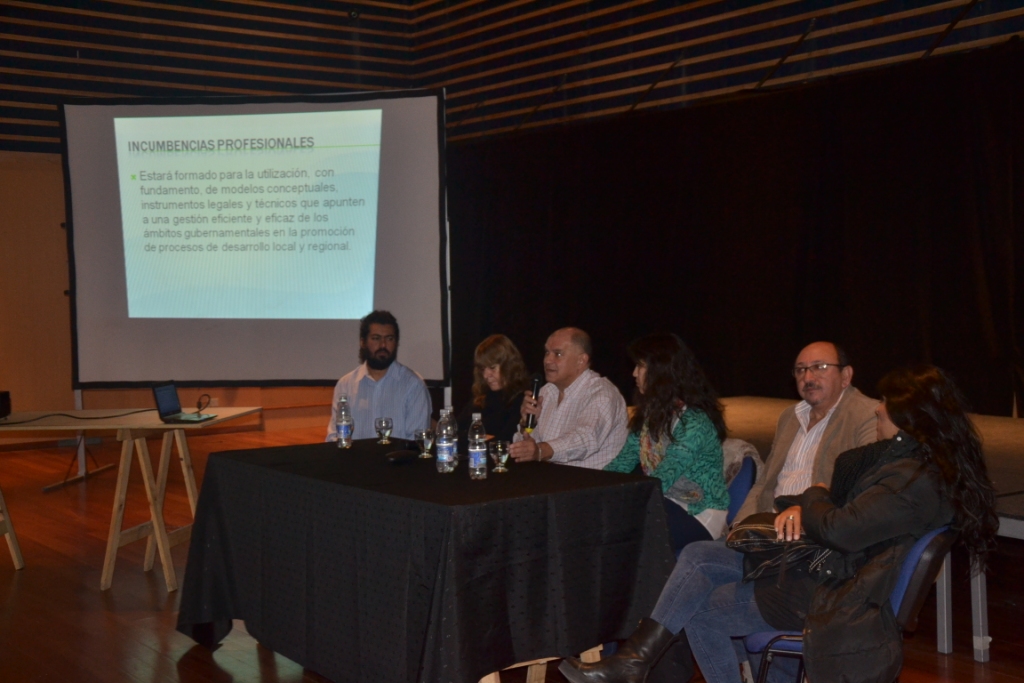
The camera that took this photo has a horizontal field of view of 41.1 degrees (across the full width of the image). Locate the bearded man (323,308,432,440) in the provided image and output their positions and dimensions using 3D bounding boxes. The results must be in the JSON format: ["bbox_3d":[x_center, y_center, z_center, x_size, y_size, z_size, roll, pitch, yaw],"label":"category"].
[{"bbox_3d":[-0.644,0.521,6.030,0.530,1.299,0.700,1,3,20],"label":"bearded man"}]

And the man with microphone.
[{"bbox_3d":[0.118,0.578,5.277,0.760,1.250,0.570,-2,3,-39],"label":"man with microphone"}]

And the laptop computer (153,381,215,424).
[{"bbox_3d":[-1.608,0.297,6.730,0.230,0.192,0.275,0,3,7],"label":"laptop computer"}]

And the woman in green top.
[{"bbox_3d":[0.459,0.599,4.854,0.780,1.244,0.510,-2,3,-35],"label":"woman in green top"}]

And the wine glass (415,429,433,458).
[{"bbox_3d":[-0.339,0.399,5.337,0.074,0.107,0.074,0,3,0],"label":"wine glass"}]

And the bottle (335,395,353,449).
[{"bbox_3d":[-0.698,0.330,5.662,0.064,0.218,0.064,0,3,0],"label":"bottle"}]

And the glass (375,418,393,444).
[{"bbox_3d":[-0.542,0.377,5.795,0.073,0.108,0.073,0,3,0],"label":"glass"}]

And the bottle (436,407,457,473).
[{"bbox_3d":[-0.241,0.357,4.936,0.064,0.226,0.064,0,3,0],"label":"bottle"}]

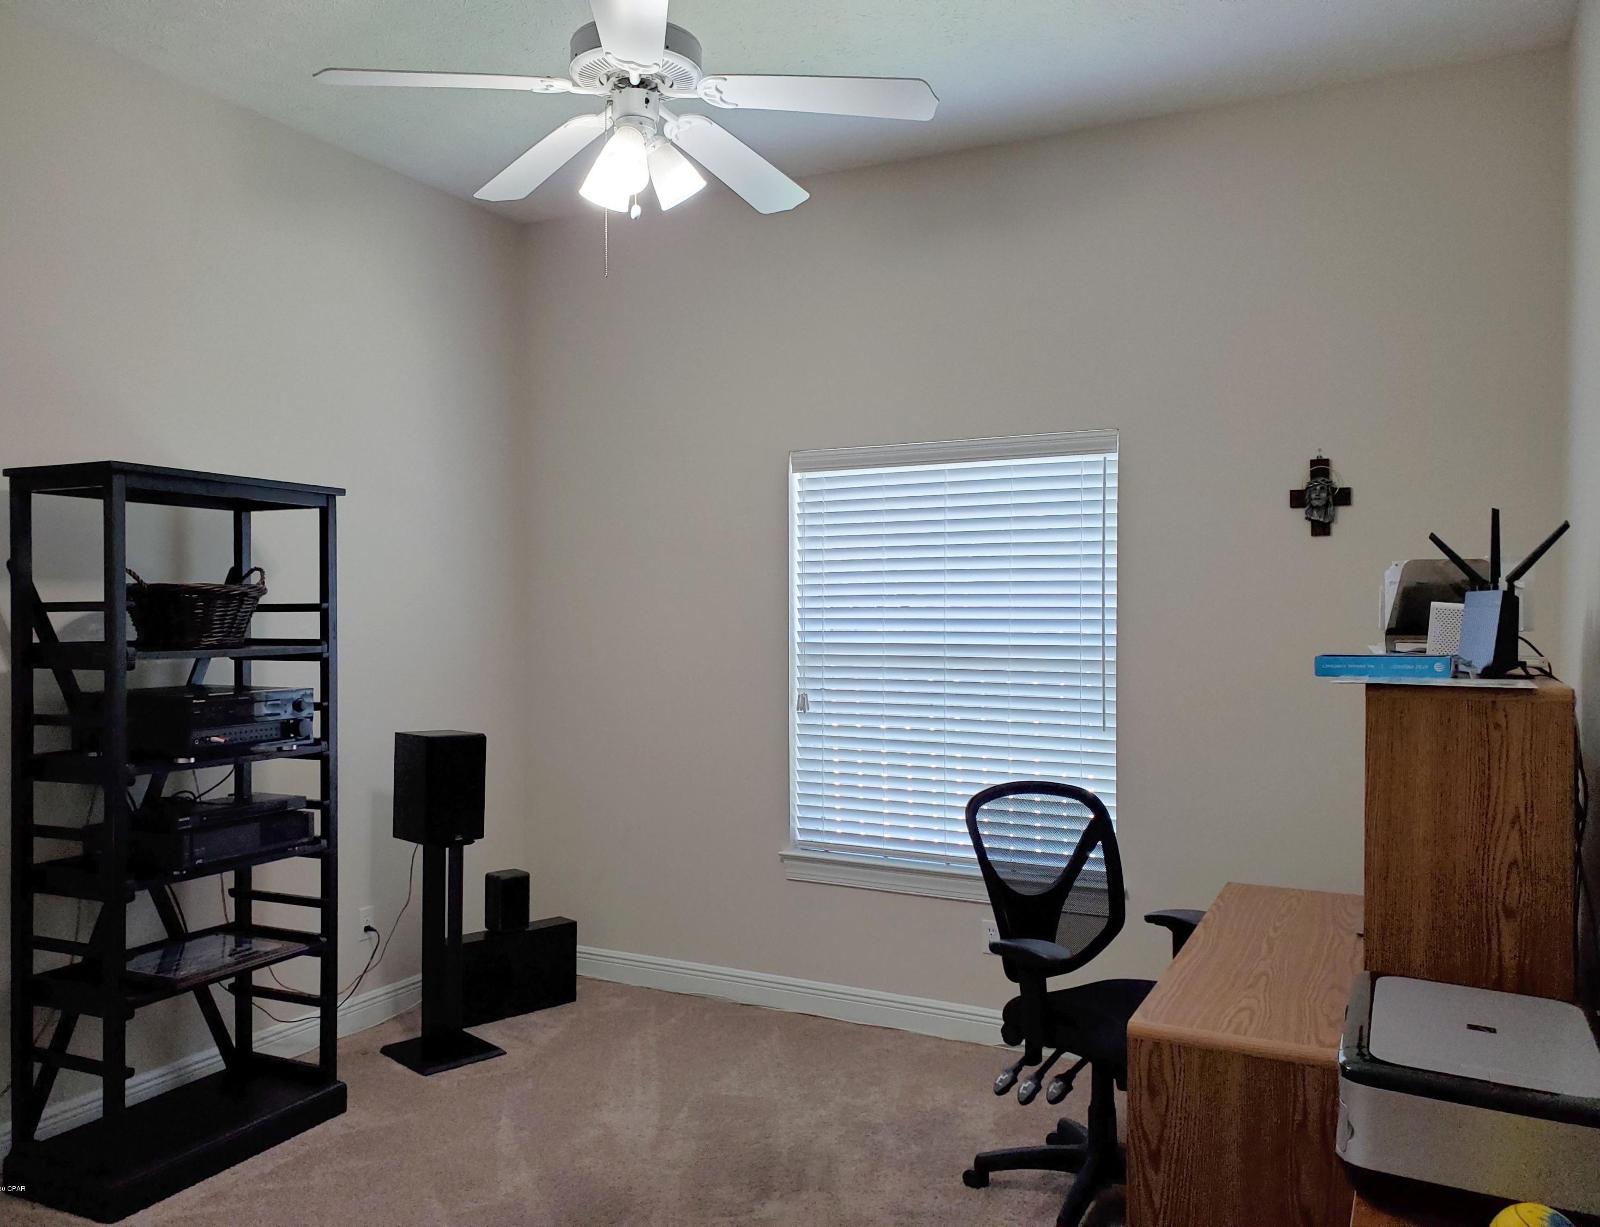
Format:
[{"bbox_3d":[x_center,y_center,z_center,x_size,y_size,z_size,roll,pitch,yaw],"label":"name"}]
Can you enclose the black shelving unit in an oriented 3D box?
[{"bbox_3d":[-1.663,0.548,3.346,0.402,1.825,0.735,0,0,27],"label":"black shelving unit"}]

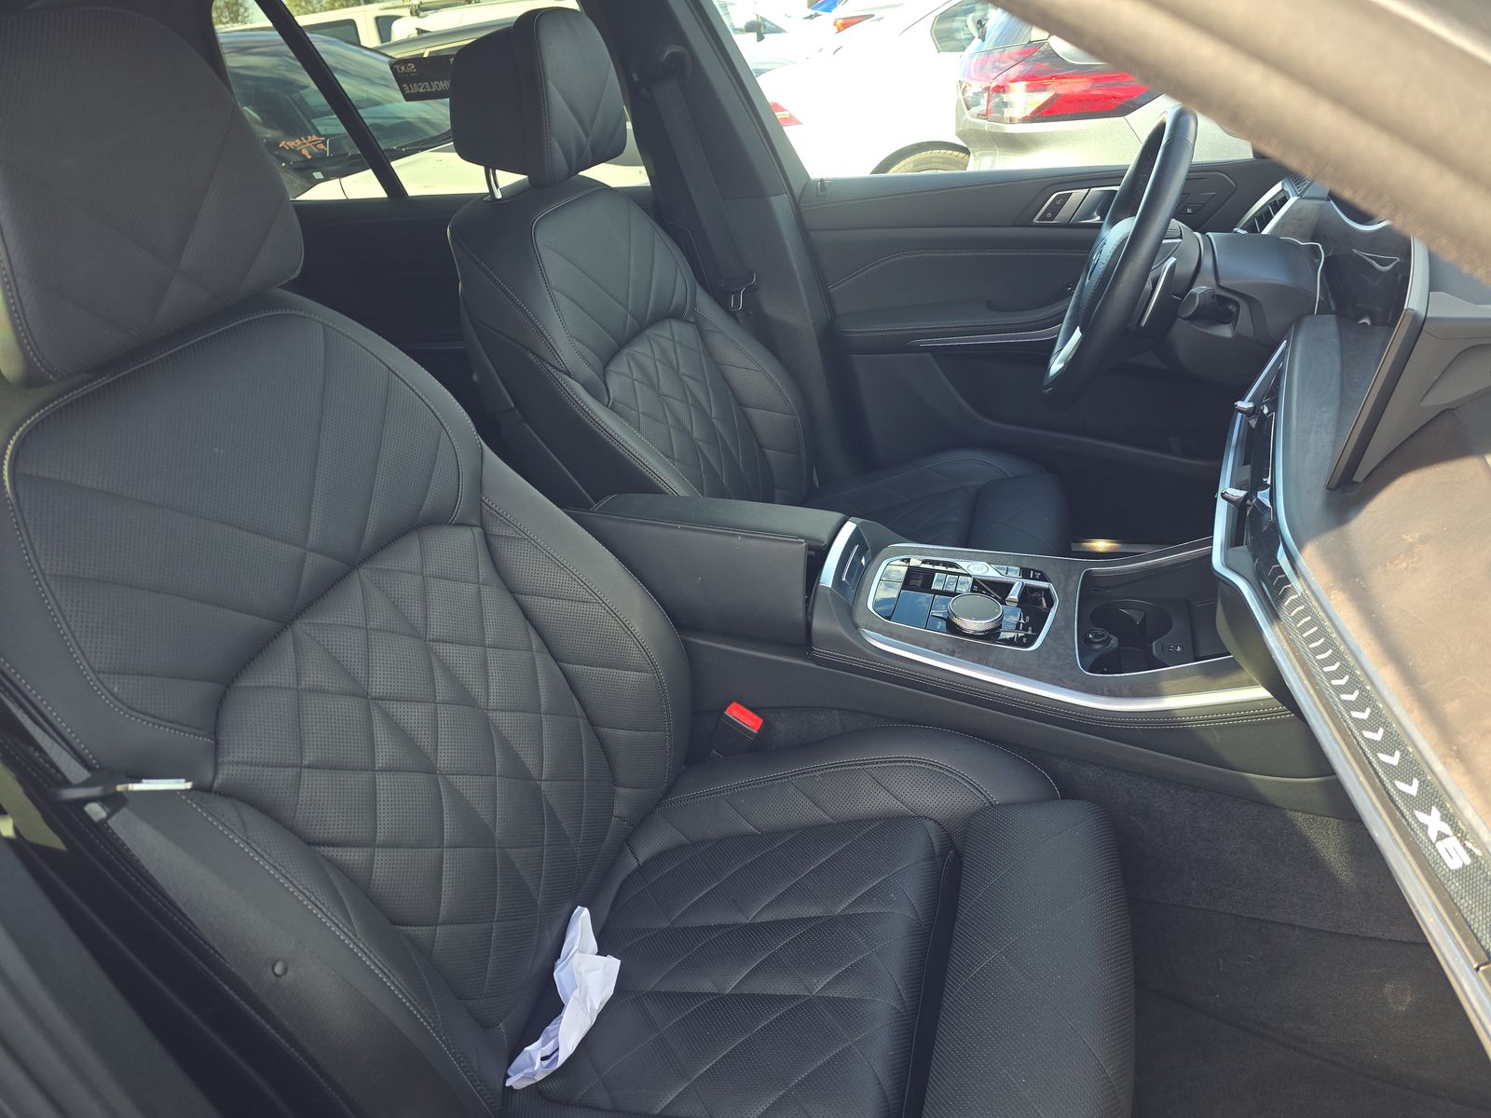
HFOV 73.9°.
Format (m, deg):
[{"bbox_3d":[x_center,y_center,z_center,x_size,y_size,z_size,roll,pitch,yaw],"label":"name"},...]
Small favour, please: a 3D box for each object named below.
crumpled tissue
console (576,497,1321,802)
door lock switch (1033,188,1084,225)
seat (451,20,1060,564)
[{"bbox_3d":[-0.148,0.367,0.824,0.061,0.043,0.172,5,30,14],"label":"crumpled tissue"},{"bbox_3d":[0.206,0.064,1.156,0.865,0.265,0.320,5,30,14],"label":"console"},{"bbox_3d":[0.481,-0.542,1.525,0.072,0.050,0.020,4,28,17],"label":"door lock switch"},{"bbox_3d":[0.071,-0.287,1.448,0.840,0.940,0.530,5,30,14],"label":"seat"}]

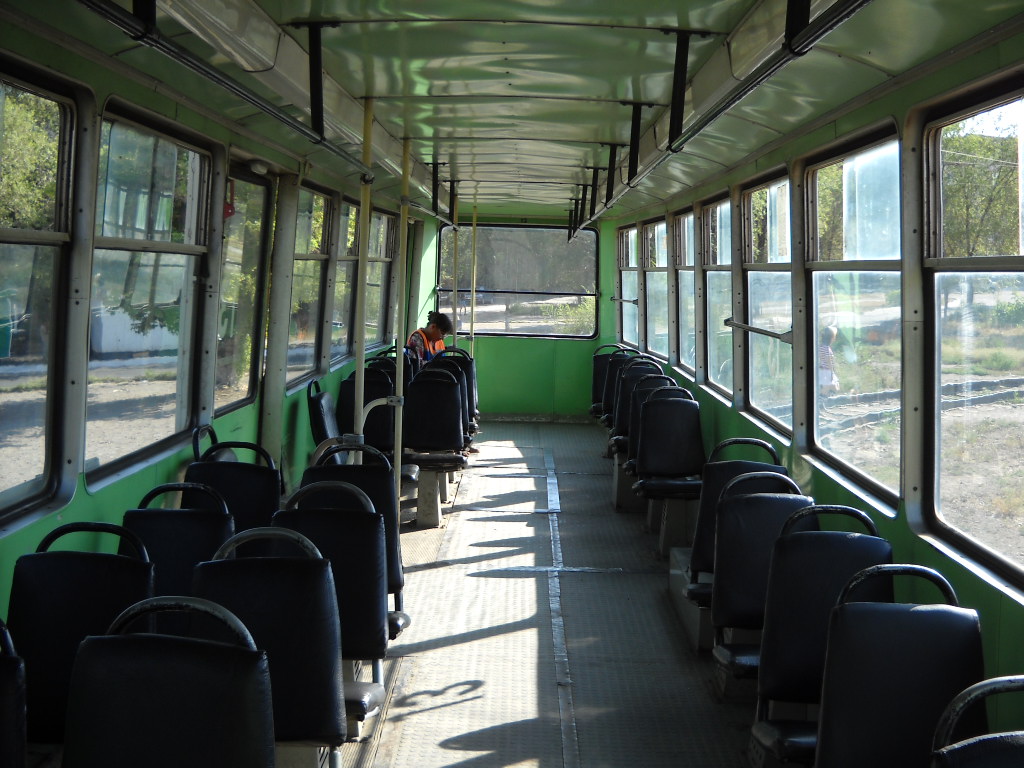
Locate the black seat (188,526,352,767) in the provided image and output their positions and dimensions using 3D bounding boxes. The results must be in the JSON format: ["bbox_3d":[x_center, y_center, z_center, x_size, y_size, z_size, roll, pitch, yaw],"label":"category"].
[{"bbox_3d":[-0.619,0.662,2.825,0.420,0.570,0.480,2,5,1],"label":"black seat"}]

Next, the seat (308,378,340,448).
[{"bbox_3d":[-0.797,0.327,6.342,0.550,0.680,0.420,2,5,1],"label":"seat"}]

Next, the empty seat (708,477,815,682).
[{"bbox_3d":[0.896,0.646,4.050,0.427,0.670,0.513,2,5,0],"label":"empty seat"}]

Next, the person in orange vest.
[{"bbox_3d":[-0.632,-0.017,10.258,0.650,1.188,0.450,4,6,24],"label":"person in orange vest"}]

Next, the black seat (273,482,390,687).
[{"bbox_3d":[-0.519,0.572,3.362,0.420,0.660,0.500,2,5,1],"label":"black seat"}]

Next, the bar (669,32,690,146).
[{"bbox_3d":[0.473,-0.833,3.446,0.037,0.319,0.020,2,5,0],"label":"bar"}]

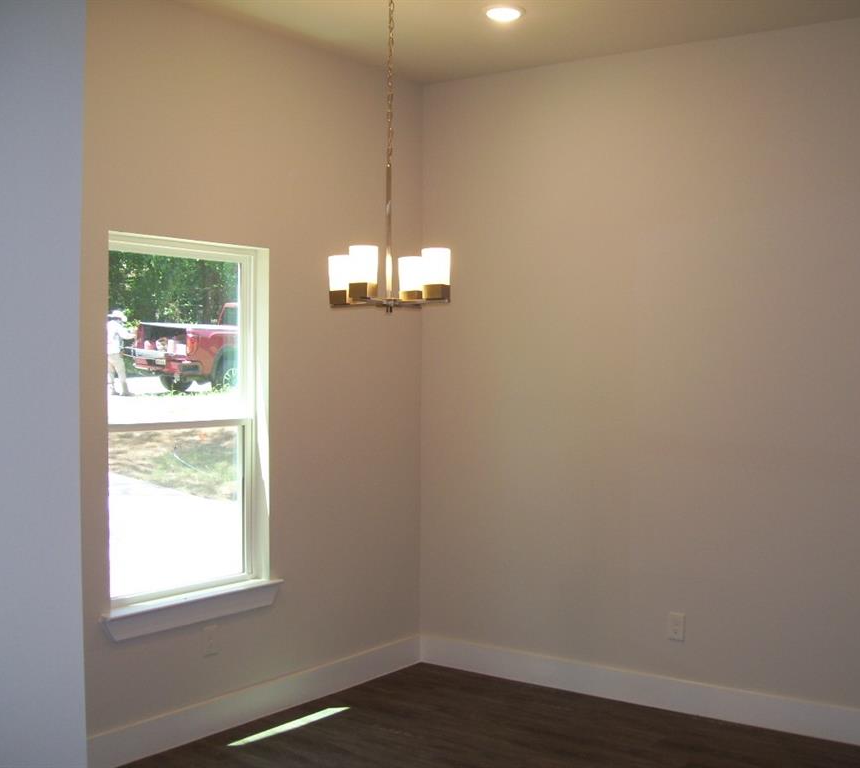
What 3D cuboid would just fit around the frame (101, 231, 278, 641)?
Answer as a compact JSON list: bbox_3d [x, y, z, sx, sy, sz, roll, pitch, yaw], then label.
[{"bbox_3d":[-0.935,0.189,4.107,0.120,1.480,0.860,1,2,37],"label":"frame"}]

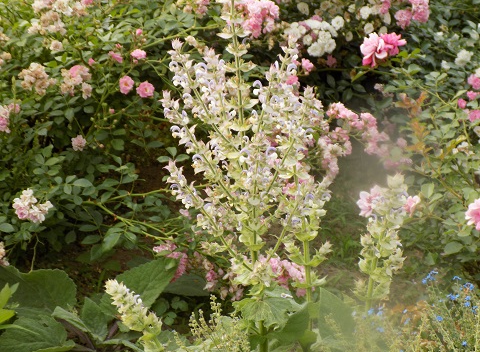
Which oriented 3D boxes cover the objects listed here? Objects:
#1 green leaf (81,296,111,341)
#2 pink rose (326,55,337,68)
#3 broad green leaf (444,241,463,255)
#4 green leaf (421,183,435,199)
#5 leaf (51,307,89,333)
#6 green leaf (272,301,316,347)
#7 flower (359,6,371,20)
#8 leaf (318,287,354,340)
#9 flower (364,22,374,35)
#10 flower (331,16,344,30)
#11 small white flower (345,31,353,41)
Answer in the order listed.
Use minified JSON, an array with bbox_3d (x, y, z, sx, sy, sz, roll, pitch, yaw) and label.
[{"bbox_3d":[-0.328,0.323,3.050,0.061,0.100,0.050,-2,18,-6],"label":"green leaf"},{"bbox_3d":[0.266,-0.332,3.900,0.028,0.036,0.025,1,18,4],"label":"pink rose"},{"bbox_3d":[0.556,0.186,3.500,0.045,0.034,0.025,3,18,9],"label":"broad green leaf"},{"bbox_3d":[0.481,0.038,3.450,0.033,0.038,0.020,3,18,8],"label":"green leaf"},{"bbox_3d":[-0.380,0.318,3.000,0.085,0.060,0.050,-2,18,-7],"label":"leaf"},{"bbox_3d":[0.106,0.326,2.950,0.099,0.092,0.070,1,18,2],"label":"green leaf"},{"bbox_3d":[0.373,-0.485,4.000,0.031,0.040,0.025,2,18,5],"label":"flower"},{"bbox_3d":[0.217,0.314,3.050,0.084,0.113,0.050,1,18,4],"label":"leaf"},{"bbox_3d":[0.380,-0.433,3.950,0.028,0.034,0.022,2,18,5],"label":"flower"},{"bbox_3d":[0.289,-0.448,3.950,0.037,0.041,0.025,1,18,4],"label":"flower"},{"bbox_3d":[0.320,-0.411,3.950,0.022,0.031,0.022,-3,18,-10],"label":"small white flower"}]

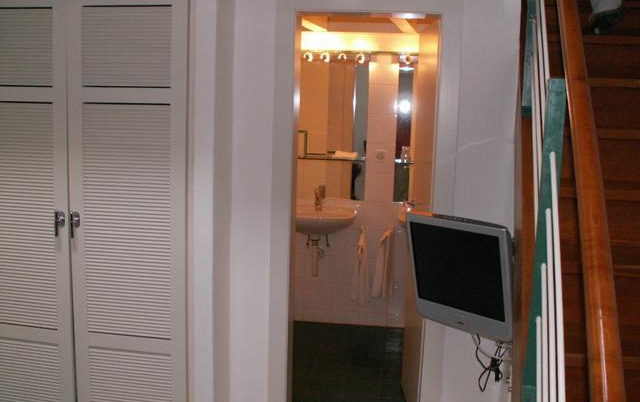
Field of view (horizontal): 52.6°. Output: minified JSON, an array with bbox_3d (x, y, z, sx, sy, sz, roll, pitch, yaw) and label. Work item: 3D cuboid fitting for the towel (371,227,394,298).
[{"bbox_3d":[0.452,0.433,4.590,0.146,0.509,0.061,3,8,7],"label":"towel"}]

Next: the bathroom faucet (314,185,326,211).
[{"bbox_3d":[-0.010,-0.009,4.434,0.058,0.158,0.128,3,8,7],"label":"bathroom faucet"}]

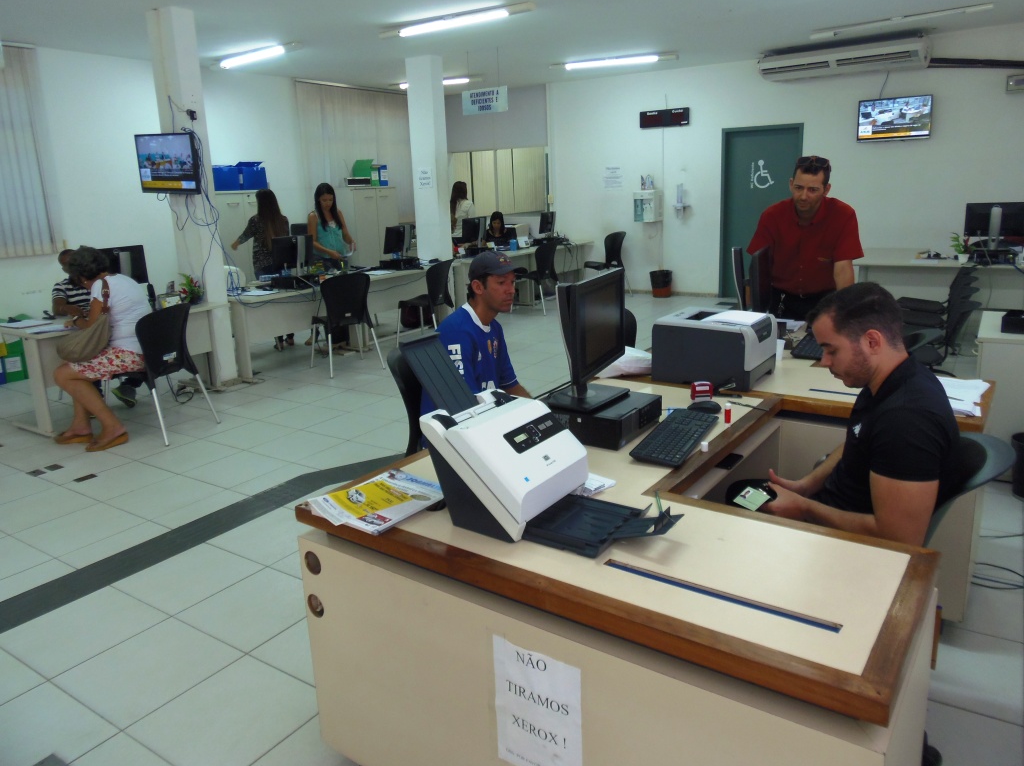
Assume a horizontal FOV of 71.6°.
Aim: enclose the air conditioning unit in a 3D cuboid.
[{"bbox_3d":[3.600,-3.497,7.710,1.720,0.260,0.600,8,18,32],"label":"air conditioning unit"}]

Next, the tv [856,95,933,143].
[{"bbox_3d":[4.287,-2.963,7.948,0.730,0.445,0.070,8,18,32],"label":"tv"}]

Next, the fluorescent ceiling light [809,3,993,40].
[{"bbox_3d":[3.587,-3.367,6.637,1.542,0.070,0.090,11,19,39],"label":"fluorescent ceiling light"}]

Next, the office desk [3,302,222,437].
[{"bbox_3d":[-3.038,-0.177,5.614,0.711,0.741,1.522,8,18,32],"label":"office desk"}]

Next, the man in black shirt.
[{"bbox_3d":[0.797,0.356,1.910,0.700,1.240,0.520,4,15,20],"label":"man in black shirt"}]

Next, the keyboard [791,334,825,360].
[{"bbox_3d":[1.440,-0.187,3.356,0.150,0.030,0.450,7,17,29],"label":"keyboard"}]

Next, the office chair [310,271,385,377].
[{"bbox_3d":[-1.492,-0.536,6.275,0.510,0.840,0.550,-12,18,-32],"label":"office chair"}]

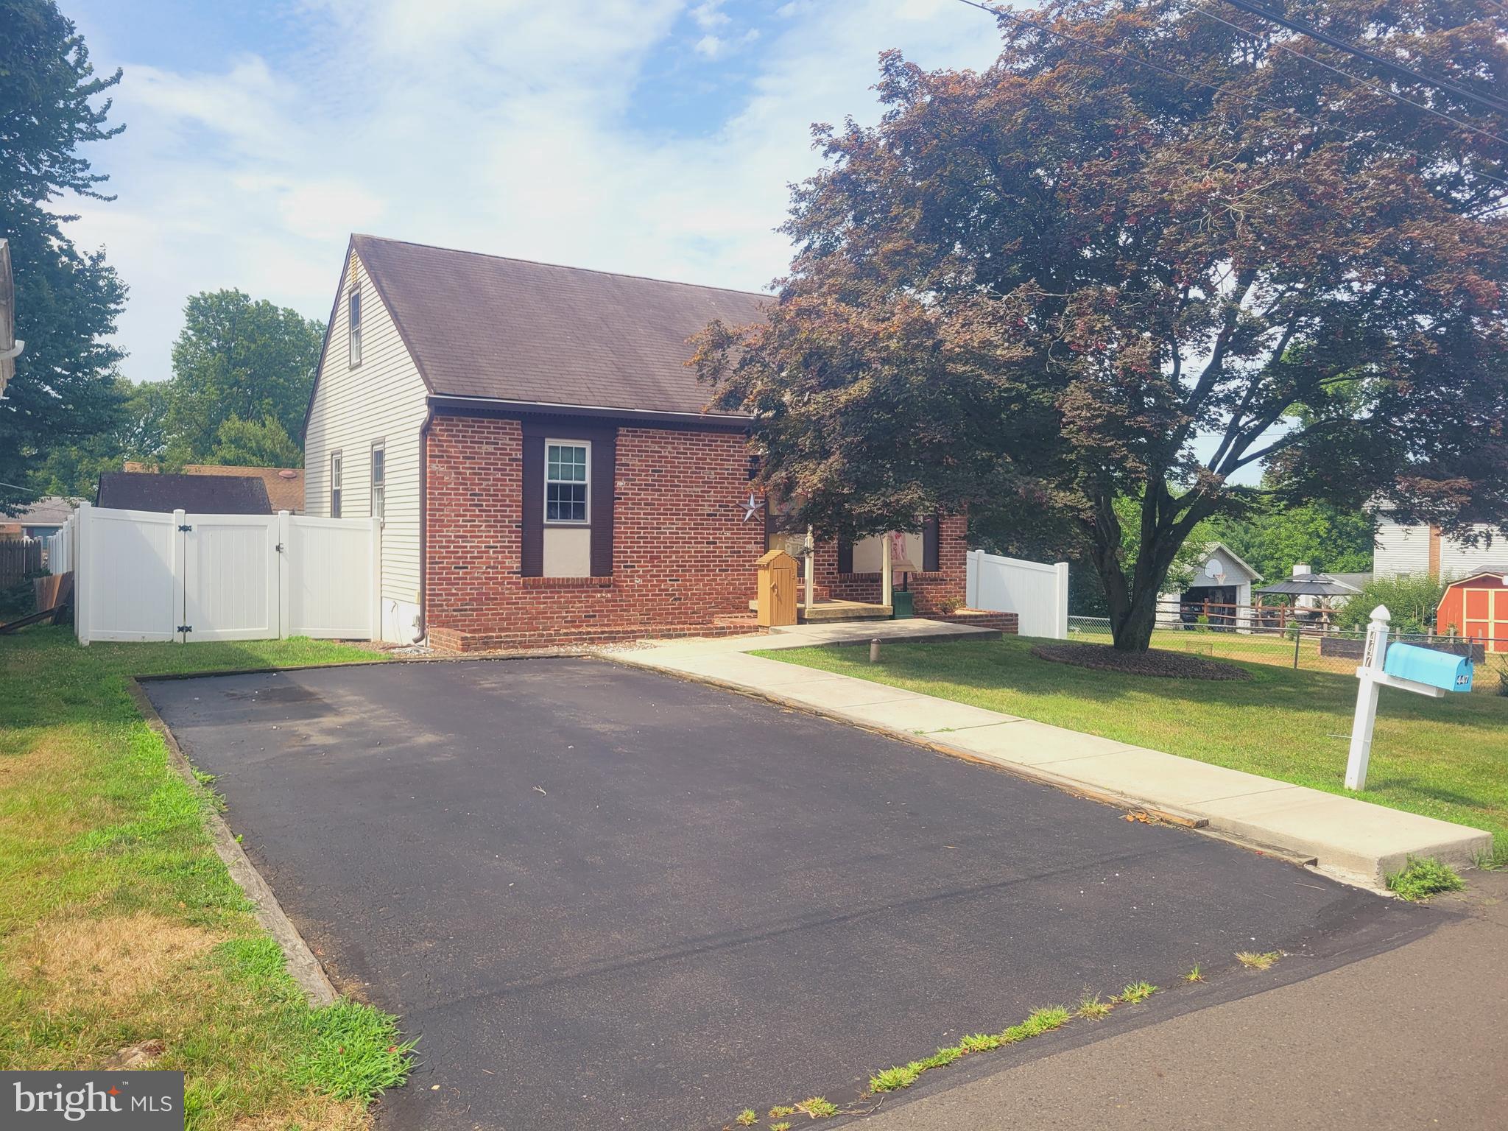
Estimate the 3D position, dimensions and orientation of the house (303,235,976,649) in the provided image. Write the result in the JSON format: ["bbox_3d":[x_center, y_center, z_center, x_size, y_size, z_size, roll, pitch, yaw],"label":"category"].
[{"bbox_3d":[-2.260,-2.205,20.867,9.919,6.374,8.557,0,2,-33],"label":"house"}]

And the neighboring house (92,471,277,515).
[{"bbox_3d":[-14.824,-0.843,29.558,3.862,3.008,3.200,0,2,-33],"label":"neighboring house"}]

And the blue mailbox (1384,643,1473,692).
[{"bbox_3d":[4.524,0.676,7.584,0.168,0.219,0.487,1,8,-25],"label":"blue mailbox"}]

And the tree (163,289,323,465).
[{"bbox_3d":[-27.706,-7.721,62.214,9.600,14.940,9.600,0,2,-33],"label":"tree"}]

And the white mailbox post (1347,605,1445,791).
[{"bbox_3d":[4.420,0.964,7.793,0.104,1.337,0.592,1,8,-25],"label":"white mailbox post"}]

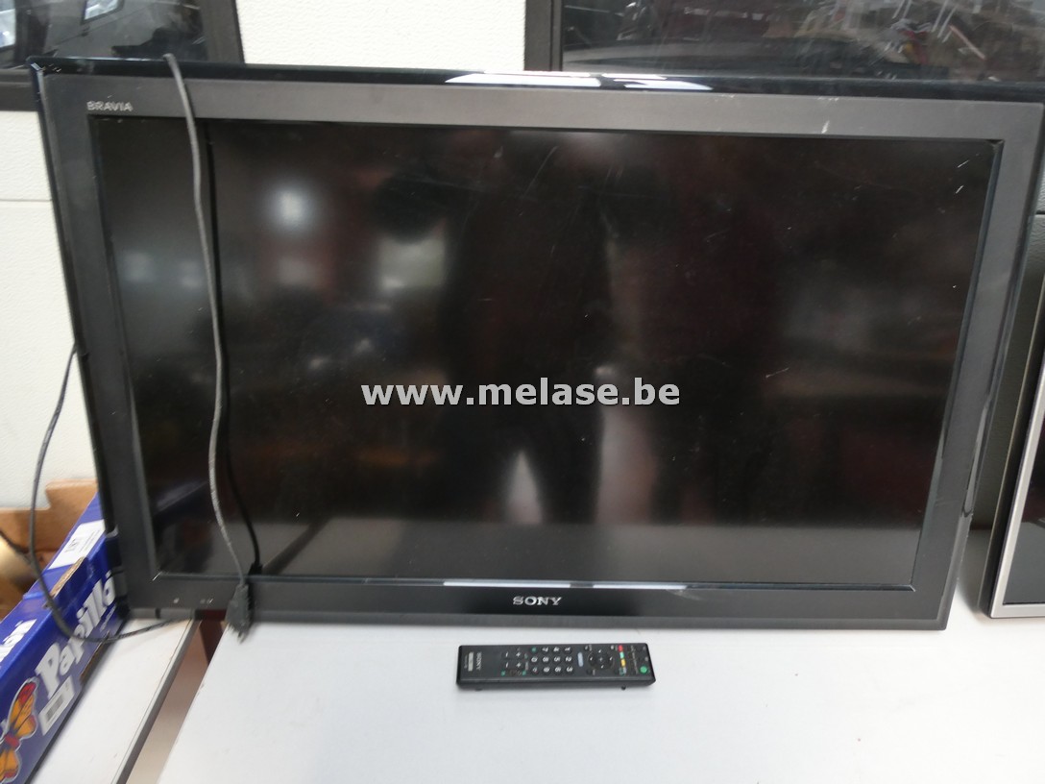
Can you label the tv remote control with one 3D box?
[{"bbox_3d":[0.034,0.285,0.743,0.199,0.020,0.050,0,22,-3],"label":"tv remote control"}]

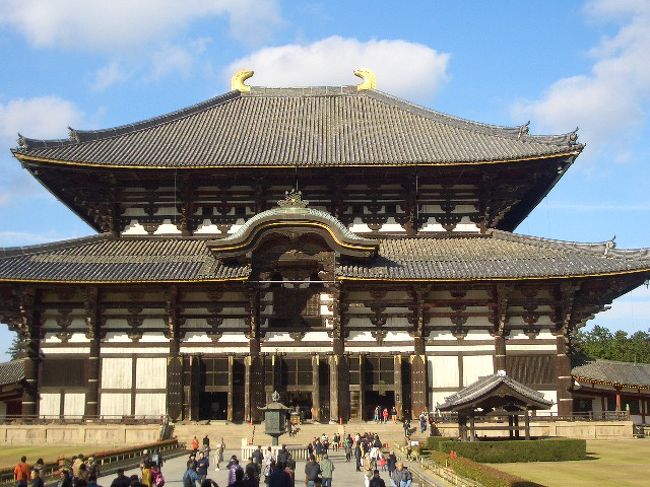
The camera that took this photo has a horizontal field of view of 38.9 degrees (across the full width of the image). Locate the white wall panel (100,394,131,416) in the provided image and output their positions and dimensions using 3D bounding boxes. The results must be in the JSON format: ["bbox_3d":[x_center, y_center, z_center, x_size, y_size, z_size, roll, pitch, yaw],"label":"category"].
[{"bbox_3d":[-22.342,17.444,98.393,3.400,2.750,0.200,0,-10,1],"label":"white wall panel"}]

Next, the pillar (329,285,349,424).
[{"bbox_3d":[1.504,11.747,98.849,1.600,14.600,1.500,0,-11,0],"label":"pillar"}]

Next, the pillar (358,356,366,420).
[{"bbox_3d":[3.991,15.494,98.428,0.750,6.768,0.700,0,-11,0],"label":"pillar"}]

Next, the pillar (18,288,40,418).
[{"bbox_3d":[-31.696,12.025,99.514,1.450,14.200,1.450,0,-10,1],"label":"pillar"}]

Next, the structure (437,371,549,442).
[{"bbox_3d":[11.351,12.012,64.739,7.690,5.760,7.600,0,-10,1],"label":"structure"}]

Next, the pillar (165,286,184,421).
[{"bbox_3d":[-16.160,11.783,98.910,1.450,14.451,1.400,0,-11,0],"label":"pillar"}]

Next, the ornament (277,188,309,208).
[{"bbox_3d":[-3.243,-4.595,94.398,3.265,2.054,0.800,0,-11,1],"label":"ornament"}]

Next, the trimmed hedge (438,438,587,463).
[{"bbox_3d":[12.024,13.422,59.492,9.330,1.300,1.600,0,-10,1],"label":"trimmed hedge"}]

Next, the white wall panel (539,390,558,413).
[{"bbox_3d":[23.741,17.089,98.012,2.232,2.603,0.150,0,-11,1],"label":"white wall panel"}]

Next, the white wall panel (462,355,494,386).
[{"bbox_3d":[16.480,13.695,98.720,3.311,3.266,0.150,0,-11,1],"label":"white wall panel"}]

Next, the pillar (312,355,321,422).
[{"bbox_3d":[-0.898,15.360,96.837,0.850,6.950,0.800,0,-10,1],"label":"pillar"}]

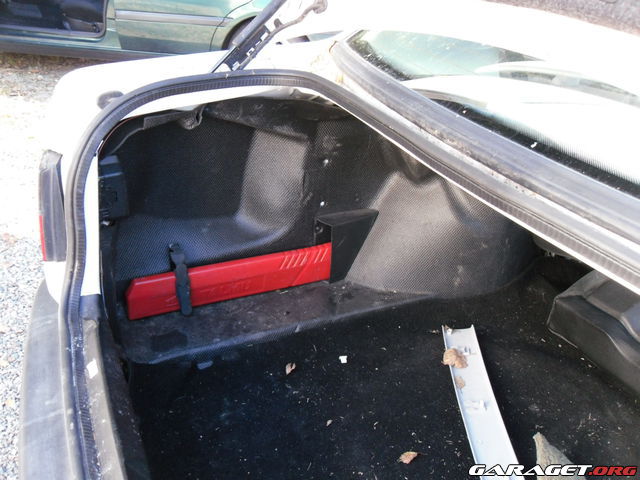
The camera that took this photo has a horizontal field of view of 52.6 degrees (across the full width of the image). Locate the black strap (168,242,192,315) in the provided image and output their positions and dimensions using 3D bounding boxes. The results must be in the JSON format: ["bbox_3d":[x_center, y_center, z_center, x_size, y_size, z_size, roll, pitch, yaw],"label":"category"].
[{"bbox_3d":[-0.272,0.077,1.260,0.030,0.130,0.050,-10,31,-17],"label":"black strap"}]

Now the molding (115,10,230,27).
[{"bbox_3d":[-0.912,-1.369,4.000,0.820,0.054,0.025,10,31,17],"label":"molding"}]

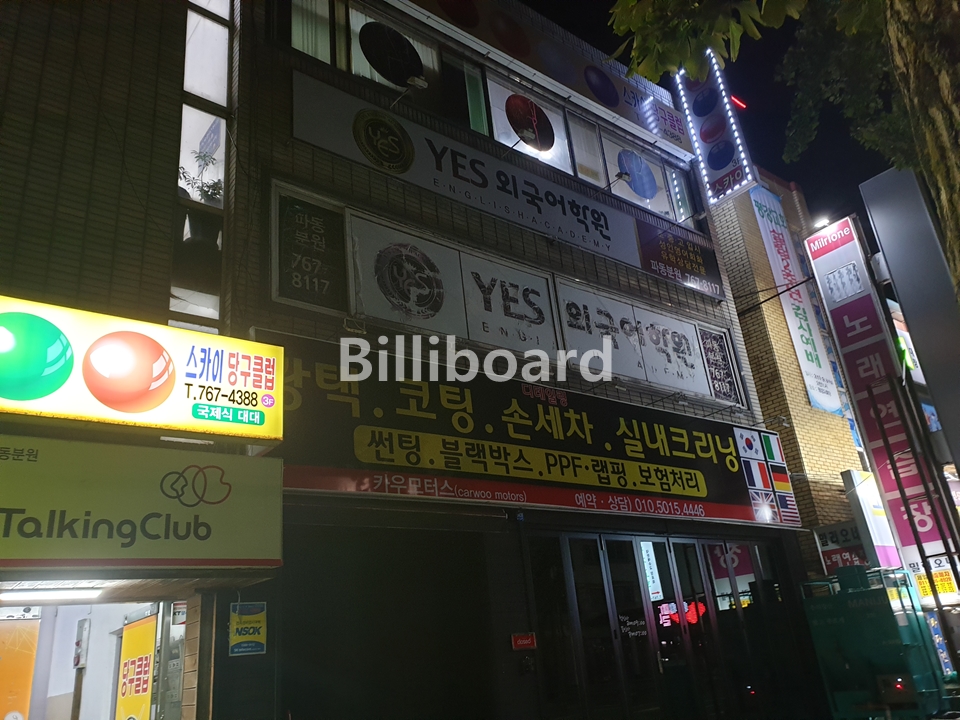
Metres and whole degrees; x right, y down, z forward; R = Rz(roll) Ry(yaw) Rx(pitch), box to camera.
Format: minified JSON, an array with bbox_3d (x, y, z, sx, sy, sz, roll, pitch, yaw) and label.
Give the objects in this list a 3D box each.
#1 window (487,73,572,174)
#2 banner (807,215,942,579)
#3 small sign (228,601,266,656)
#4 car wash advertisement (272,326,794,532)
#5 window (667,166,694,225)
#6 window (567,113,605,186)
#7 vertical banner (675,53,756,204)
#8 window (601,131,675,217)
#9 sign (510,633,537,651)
[{"bbox_3d":[0.773,-3.567,10.959,1.539,1.253,0.100,12,-28,-36],"label":"window"},{"bbox_3d":[7.213,0.449,13.070,0.200,6.520,0.940,12,-28,-36],"label":"banner"},{"bbox_3d":[-1.829,2.123,5.700,0.294,0.387,0.020,12,-28,-36],"label":"small sign"},{"bbox_3d":[1.358,1.106,8.602,8.370,1.461,0.140,12,-30,-36],"label":"car wash advertisement"},{"bbox_3d":[3.639,-2.964,13.095,0.432,1.175,0.100,12,-28,-36],"label":"window"},{"bbox_3d":[1.711,-3.407,11.677,0.634,1.270,0.100,12,-28,-36],"label":"window"},{"bbox_3d":[4.383,-4.400,13.508,0.180,3.180,0.900,12,-28,-36],"label":"vertical banner"},{"bbox_3d":[2.713,-3.170,12.410,1.555,1.271,0.100,12,-28,-36],"label":"window"},{"bbox_3d":[0.450,2.841,7.279,0.320,0.143,0.020,12,-28,-36],"label":"sign"}]

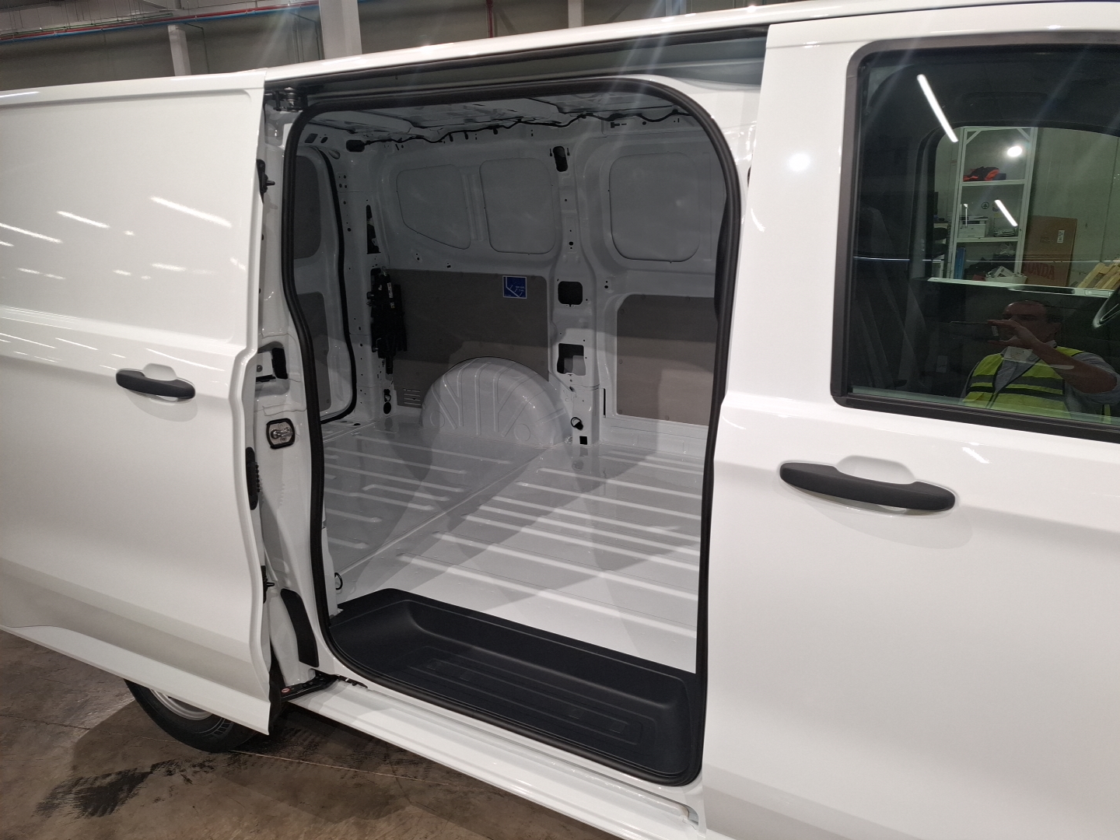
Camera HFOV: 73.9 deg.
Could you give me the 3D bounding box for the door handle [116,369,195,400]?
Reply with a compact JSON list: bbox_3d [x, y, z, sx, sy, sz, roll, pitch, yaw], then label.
[{"bbox_3d":[-0.939,-0.078,1.691,0.250,0.039,0.049,7,18,24],"label":"door handle"}]

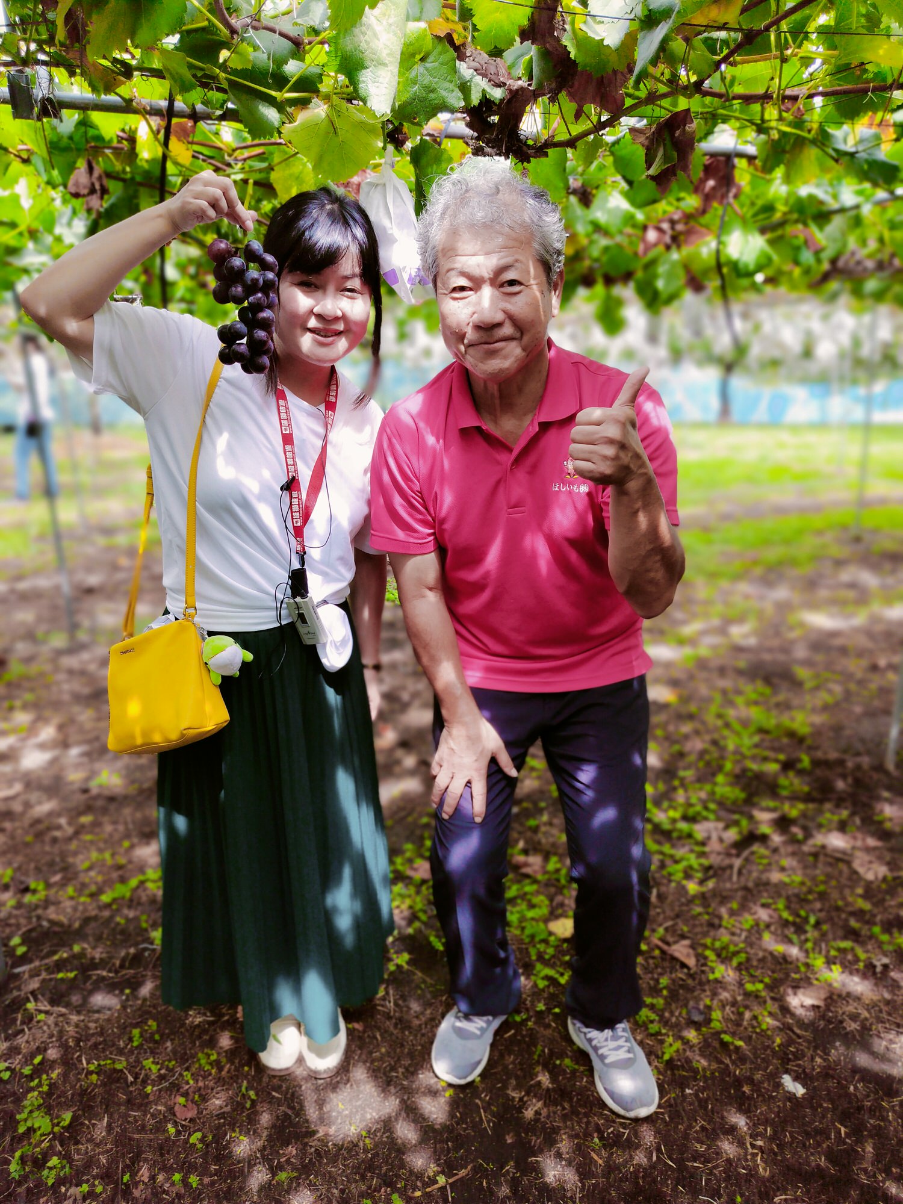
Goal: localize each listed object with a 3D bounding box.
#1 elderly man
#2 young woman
[{"bbox_3d":[0.119,0.156,1.393,0.500,1.550,0.610,-1,16,2],"label":"elderly man"},{"bbox_3d":[-0.362,0.127,1.481,0.540,1.580,0.450,-5,16,-13],"label":"young woman"}]

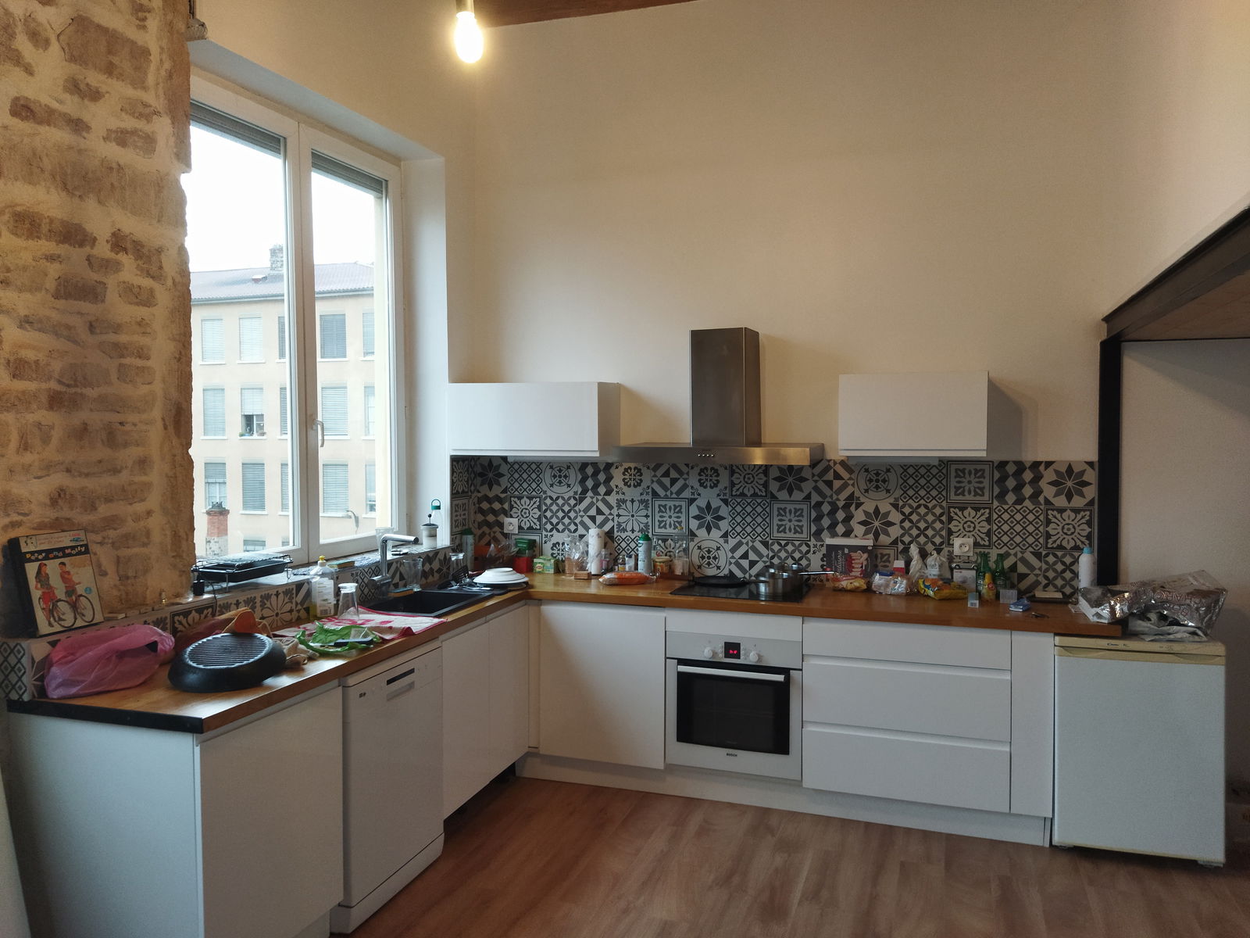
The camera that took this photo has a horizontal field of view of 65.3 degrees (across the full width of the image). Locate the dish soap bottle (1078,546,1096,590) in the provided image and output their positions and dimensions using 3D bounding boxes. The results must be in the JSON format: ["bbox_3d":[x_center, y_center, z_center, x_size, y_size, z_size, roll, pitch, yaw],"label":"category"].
[{"bbox_3d":[1.966,0.451,4.139,0.072,0.225,0.072,1,3,19],"label":"dish soap bottle"}]

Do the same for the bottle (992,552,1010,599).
[{"bbox_3d":[1.609,0.451,4.167,0.062,0.192,0.062,1,4,21],"label":"bottle"}]

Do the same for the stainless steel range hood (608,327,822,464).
[{"bbox_3d":[0.434,-0.332,4.477,0.895,0.605,0.450,1,3,19],"label":"stainless steel range hood"}]

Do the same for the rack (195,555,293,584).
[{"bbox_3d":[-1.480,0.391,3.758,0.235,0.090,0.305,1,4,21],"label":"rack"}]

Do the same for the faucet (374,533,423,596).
[{"bbox_3d":[-0.984,0.426,4.178,0.230,0.278,0.110,1,3,27],"label":"faucet"}]

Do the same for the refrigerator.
[{"bbox_3d":[2.000,1.033,3.889,0.558,0.835,0.575,1,4,21],"label":"refrigerator"}]

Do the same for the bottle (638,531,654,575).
[{"bbox_3d":[0.106,0.420,4.836,0.070,0.207,0.070,1,4,21],"label":"bottle"}]

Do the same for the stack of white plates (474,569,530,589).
[{"bbox_3d":[-0.569,0.506,4.558,0.260,0.065,0.260,1,3,19],"label":"stack of white plates"}]

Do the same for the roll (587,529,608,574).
[{"bbox_3d":[-0.134,0.414,4.864,0.084,0.222,0.084,1,4,21],"label":"roll"}]

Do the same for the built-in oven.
[{"bbox_3d":[0.547,0.991,4.413,0.597,0.592,0.550,1,3,19],"label":"built-in oven"}]

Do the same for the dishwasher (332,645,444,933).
[{"bbox_3d":[-1.079,1.084,3.576,0.597,0.850,0.597,1,4,21],"label":"dishwasher"}]

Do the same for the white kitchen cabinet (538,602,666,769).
[{"bbox_3d":[-0.014,0.945,4.632,0.605,0.715,0.570,1,3,19],"label":"white kitchen cabinet"}]

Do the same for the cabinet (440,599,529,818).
[{"bbox_3d":[-0.840,0.975,4.208,0.575,0.710,0.780,1,3,19],"label":"cabinet"}]

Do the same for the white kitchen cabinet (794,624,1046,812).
[{"bbox_3d":[1.286,0.953,4.149,0.952,0.720,0.580,1,4,21],"label":"white kitchen cabinet"}]

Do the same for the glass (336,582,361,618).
[{"bbox_3d":[-1.097,0.525,3.880,0.086,0.135,0.086,1,4,21],"label":"glass"}]

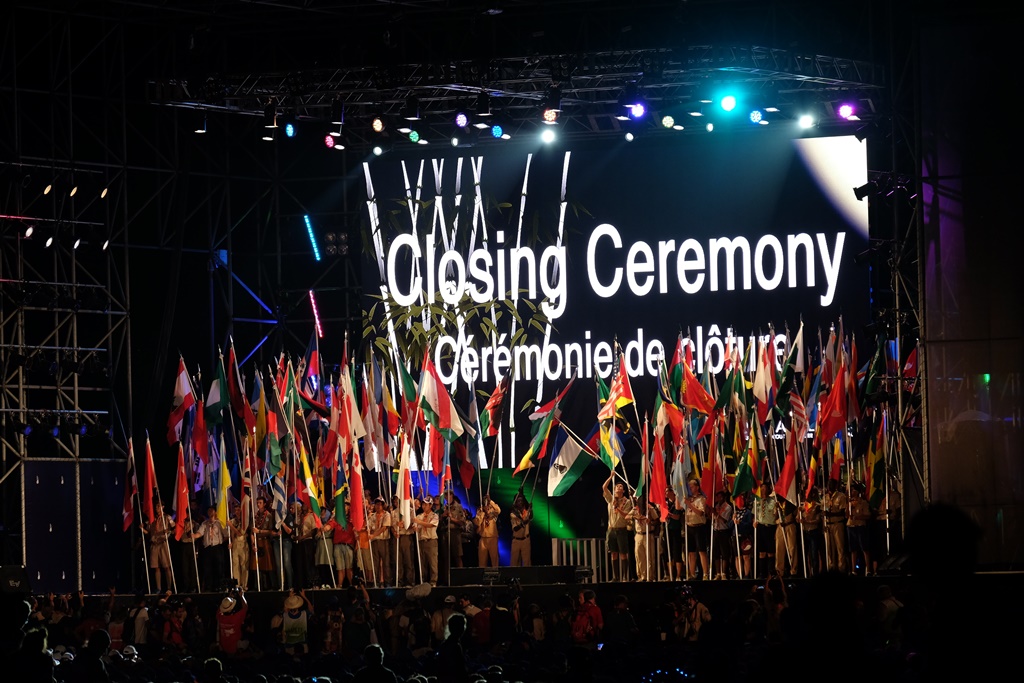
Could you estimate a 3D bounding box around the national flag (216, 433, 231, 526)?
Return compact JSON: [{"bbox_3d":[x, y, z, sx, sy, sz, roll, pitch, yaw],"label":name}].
[{"bbox_3d":[-5.525,2.643,127.490,0.253,1.800,0.240,-1,-2,12],"label":"national flag"}]

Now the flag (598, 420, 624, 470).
[{"bbox_3d":[1.888,1.954,126.300,0.430,0.975,0.350,-2,-2,12],"label":"flag"}]

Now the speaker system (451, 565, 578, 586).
[{"bbox_3d":[0.038,4.422,125.380,2.427,0.367,0.500,-2,-2,23],"label":"speaker system"}]

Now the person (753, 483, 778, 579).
[{"bbox_3d":[4.688,3.504,123.090,0.480,1.760,0.360,-2,-2,14],"label":"person"}]

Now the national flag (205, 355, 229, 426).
[{"bbox_3d":[-5.729,0.950,129.050,0.416,1.396,0.280,-1,-2,12],"label":"national flag"}]

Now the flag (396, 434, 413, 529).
[{"bbox_3d":[-2.033,2.686,125.920,0.288,1.778,0.240,-1,-2,12],"label":"flag"}]

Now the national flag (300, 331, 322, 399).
[{"bbox_3d":[-3.851,0.461,127.850,0.423,1.344,0.250,-1,-2,9],"label":"national flag"}]

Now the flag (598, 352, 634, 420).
[{"bbox_3d":[1.871,0.796,120.363,0.687,1.266,0.400,-2,-3,11],"label":"flag"}]

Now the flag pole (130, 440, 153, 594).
[{"bbox_3d":[-7.018,3.303,126.050,0.040,2.994,0.040,-7,-2,0],"label":"flag pole"}]

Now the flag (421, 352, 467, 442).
[{"bbox_3d":[-1.266,0.998,123.000,0.850,1.650,0.400,-2,-2,12],"label":"flag"}]

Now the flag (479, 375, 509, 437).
[{"bbox_3d":[-0.341,1.179,122.600,0.550,1.140,0.350,-2,-2,12],"label":"flag"}]

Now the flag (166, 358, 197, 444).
[{"bbox_3d":[-6.423,1.166,129.360,0.532,1.671,0.300,-1,-2,12],"label":"flag"}]

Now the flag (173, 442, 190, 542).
[{"bbox_3d":[-6.245,2.853,125.779,0.340,1.814,0.250,-1,-2,9],"label":"flag"}]

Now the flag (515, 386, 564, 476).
[{"bbox_3d":[0.506,1.655,122.400,0.900,1.620,0.400,-2,-2,12],"label":"flag"}]

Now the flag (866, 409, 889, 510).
[{"bbox_3d":[6.726,2.171,122.490,0.354,1.803,0.280,-1,-2,12],"label":"flag"}]

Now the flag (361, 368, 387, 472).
[{"bbox_3d":[-2.640,1.506,126.907,0.496,1.983,0.280,-1,-2,9],"label":"flag"}]

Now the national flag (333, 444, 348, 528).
[{"bbox_3d":[-3.324,2.810,129.000,0.257,1.620,0.280,-2,-2,12],"label":"national flag"}]

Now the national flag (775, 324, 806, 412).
[{"bbox_3d":[5.043,0.491,120.979,0.545,1.672,0.350,-2,-3,11],"label":"national flag"}]

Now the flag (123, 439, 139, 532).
[{"bbox_3d":[-7.354,2.776,128.310,0.294,1.812,0.240,-1,-2,12],"label":"flag"}]

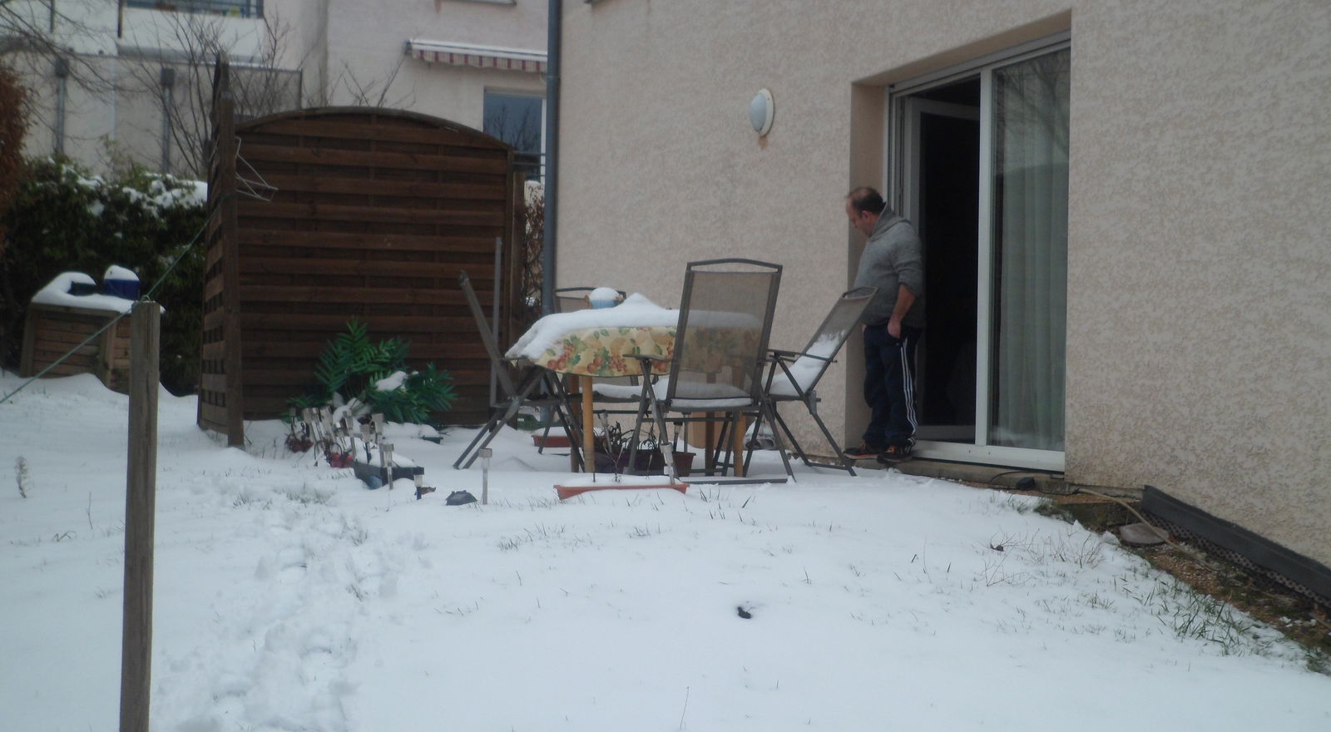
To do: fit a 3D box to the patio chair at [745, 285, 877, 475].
[{"bbox_3d":[0.635,0.089,8.420,0.740,0.960,0.580,1,0,-26],"label":"patio chair"}]

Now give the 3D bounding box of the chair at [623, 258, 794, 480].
[{"bbox_3d":[0.200,0.025,8.160,0.600,1.090,0.670,1,0,-25],"label":"chair"}]

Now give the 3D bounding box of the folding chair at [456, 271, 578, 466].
[{"bbox_3d":[-0.800,0.018,8.660,0.680,1.070,0.580,1,0,-17],"label":"folding chair"}]

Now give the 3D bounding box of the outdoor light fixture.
[{"bbox_3d":[0.630,-1.749,11.127,0.120,0.325,0.320,1,0,-22],"label":"outdoor light fixture"}]

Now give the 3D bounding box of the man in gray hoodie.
[{"bbox_3d":[1.275,-0.261,9.420,0.420,1.604,0.520,1,0,-35],"label":"man in gray hoodie"}]

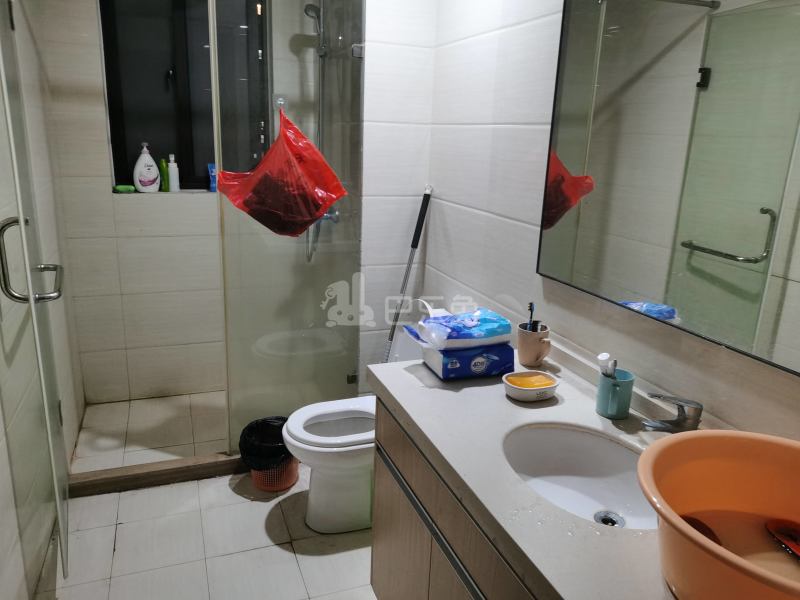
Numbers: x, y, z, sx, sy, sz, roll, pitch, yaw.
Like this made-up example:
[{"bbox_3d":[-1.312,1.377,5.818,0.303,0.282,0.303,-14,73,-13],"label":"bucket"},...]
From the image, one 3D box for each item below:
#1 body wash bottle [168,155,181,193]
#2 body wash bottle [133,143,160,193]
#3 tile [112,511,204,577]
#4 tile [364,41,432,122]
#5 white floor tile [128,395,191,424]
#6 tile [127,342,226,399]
[{"bbox_3d":[-1.159,-0.650,3.199,0.054,0.189,0.045,-4,16,-20],"label":"body wash bottle"},{"bbox_3d":[-1.283,-0.671,3.168,0.127,0.245,0.077,-6,17,-28],"label":"body wash bottle"},{"bbox_3d":[-0.867,0.876,2.253,0.300,0.010,0.300,-4,16,-20],"label":"tile"},{"bbox_3d":[-0.005,-0.878,2.546,0.300,0.300,0.010,-4,16,-20],"label":"tile"},{"bbox_3d":[-1.265,0.577,3.294,0.300,0.010,0.300,-4,16,-20],"label":"white floor tile"},{"bbox_3d":[-1.182,0.388,3.451,0.585,0.300,0.012,-4,16,-20],"label":"tile"}]

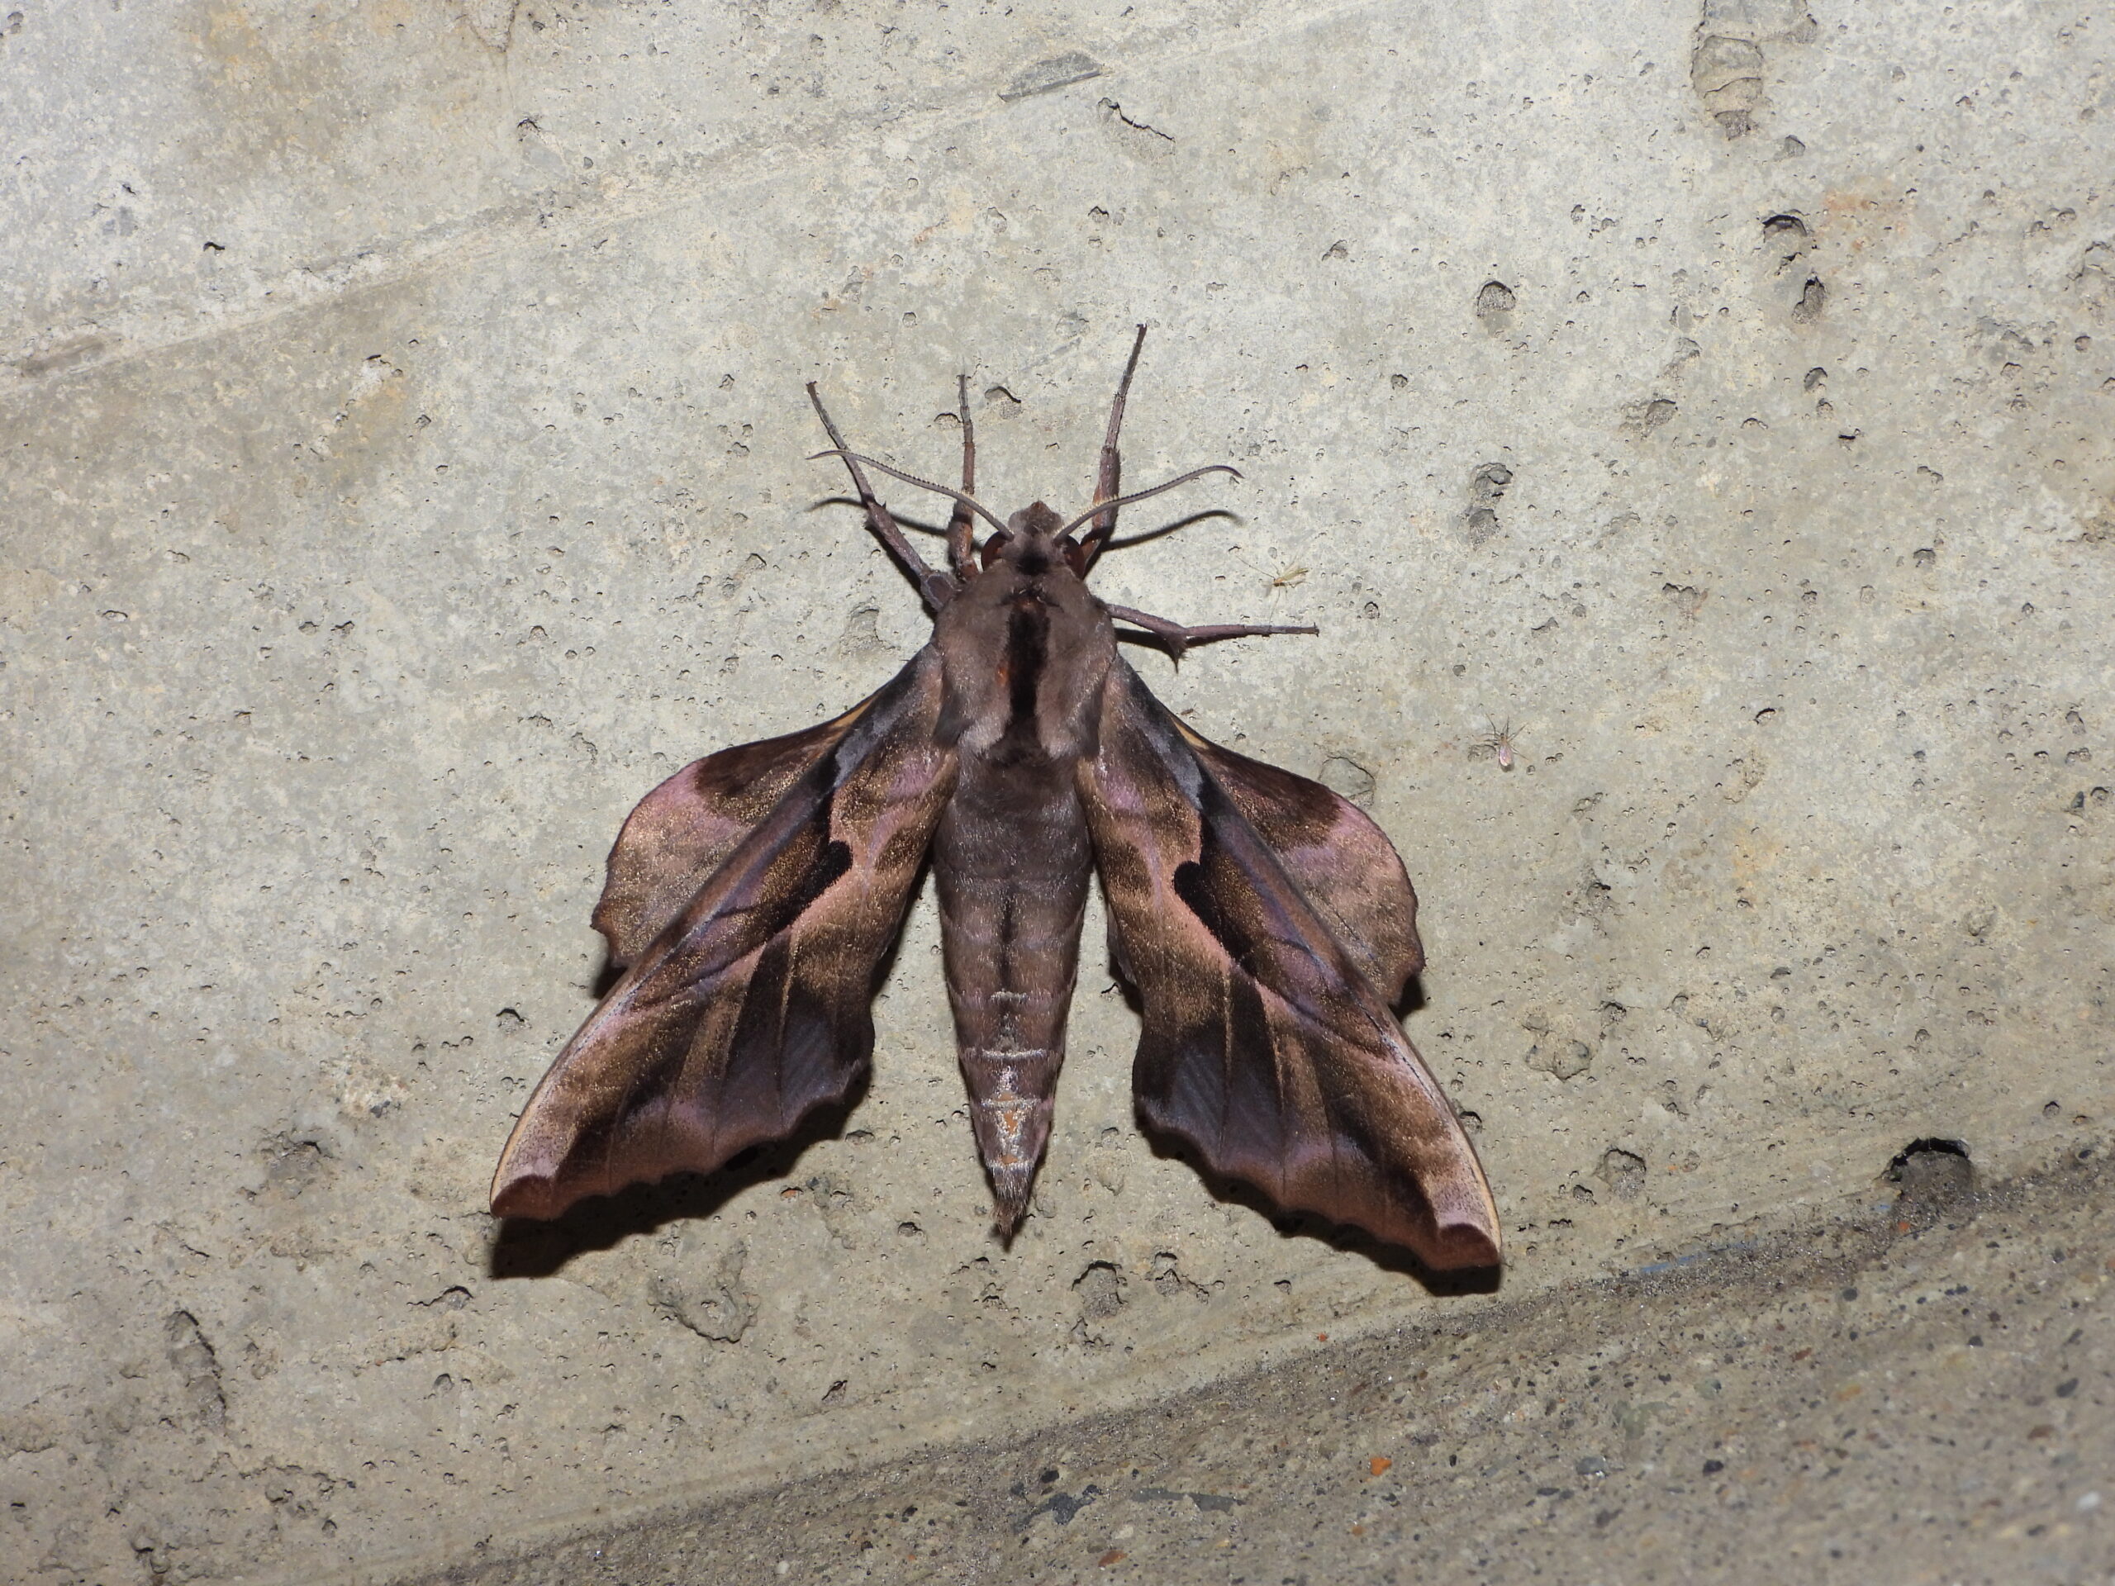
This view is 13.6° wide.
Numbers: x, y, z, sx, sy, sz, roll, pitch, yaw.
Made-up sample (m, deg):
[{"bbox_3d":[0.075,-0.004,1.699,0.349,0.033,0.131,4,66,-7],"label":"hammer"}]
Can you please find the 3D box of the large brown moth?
[{"bbox_3d":[-0.003,-0.001,0.605,0.069,0.064,0.020,3,0,0],"label":"large brown moth"}]

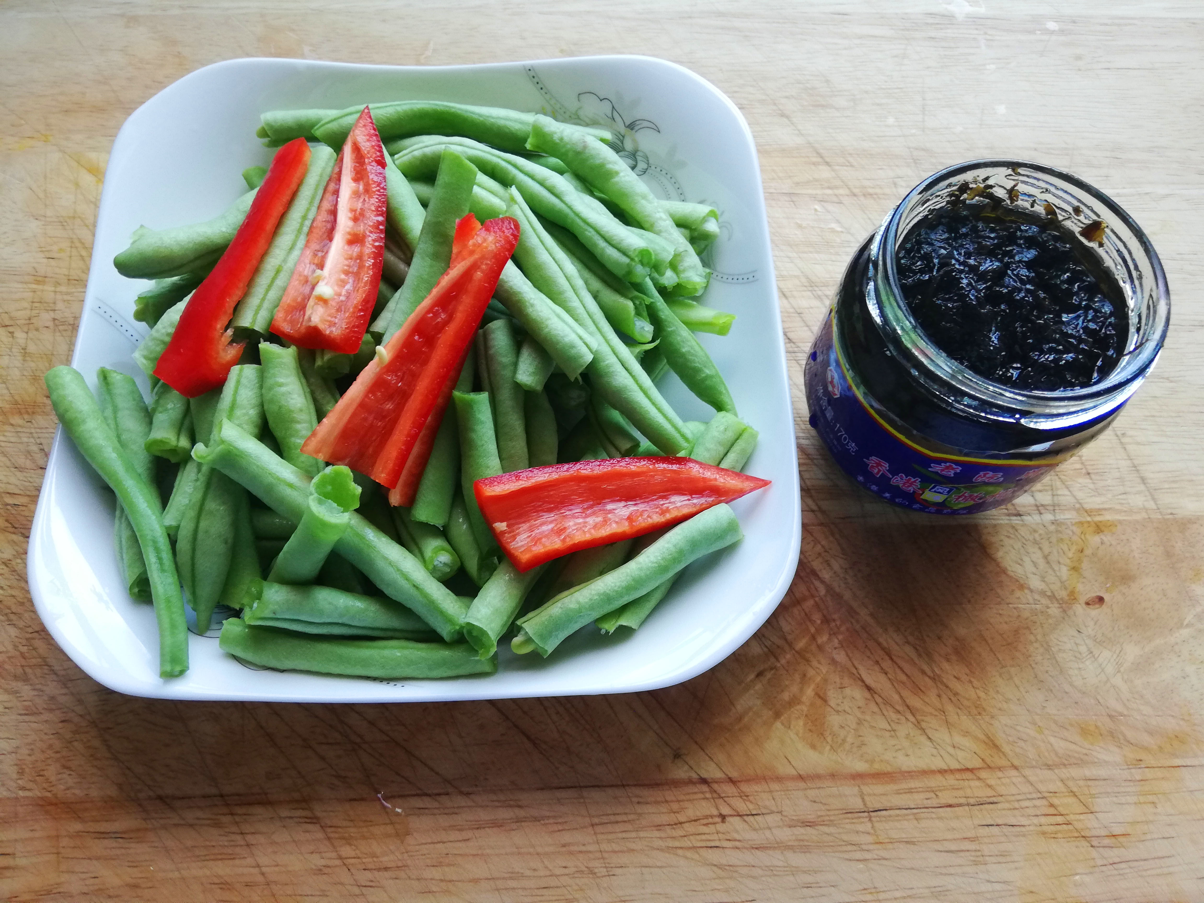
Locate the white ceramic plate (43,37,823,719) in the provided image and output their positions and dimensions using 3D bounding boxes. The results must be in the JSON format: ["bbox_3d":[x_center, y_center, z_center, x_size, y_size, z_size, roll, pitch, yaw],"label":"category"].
[{"bbox_3d":[-0.044,-0.024,0.245,0.182,0.040,0.182,-1,68,-1],"label":"white ceramic plate"}]

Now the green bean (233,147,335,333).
[{"bbox_3d":[-0.082,-0.056,0.235,0.011,0.010,0.059,10,67,4],"label":"green bean"}]

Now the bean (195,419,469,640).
[{"bbox_3d":[-0.064,0.019,0.215,0.077,0.011,0.011,36,72,5],"label":"bean"}]

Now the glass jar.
[{"bbox_3d":[0.093,-0.026,0.231,0.072,0.070,0.072,0,68,0],"label":"glass jar"}]

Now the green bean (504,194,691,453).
[{"bbox_3d":[-0.003,-0.034,0.230,0.012,0.010,0.082,-29,76,-11],"label":"green bean"}]

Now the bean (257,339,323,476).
[{"bbox_3d":[-0.075,-0.009,0.224,0.011,0.011,0.037,-15,82,-6],"label":"bean"}]

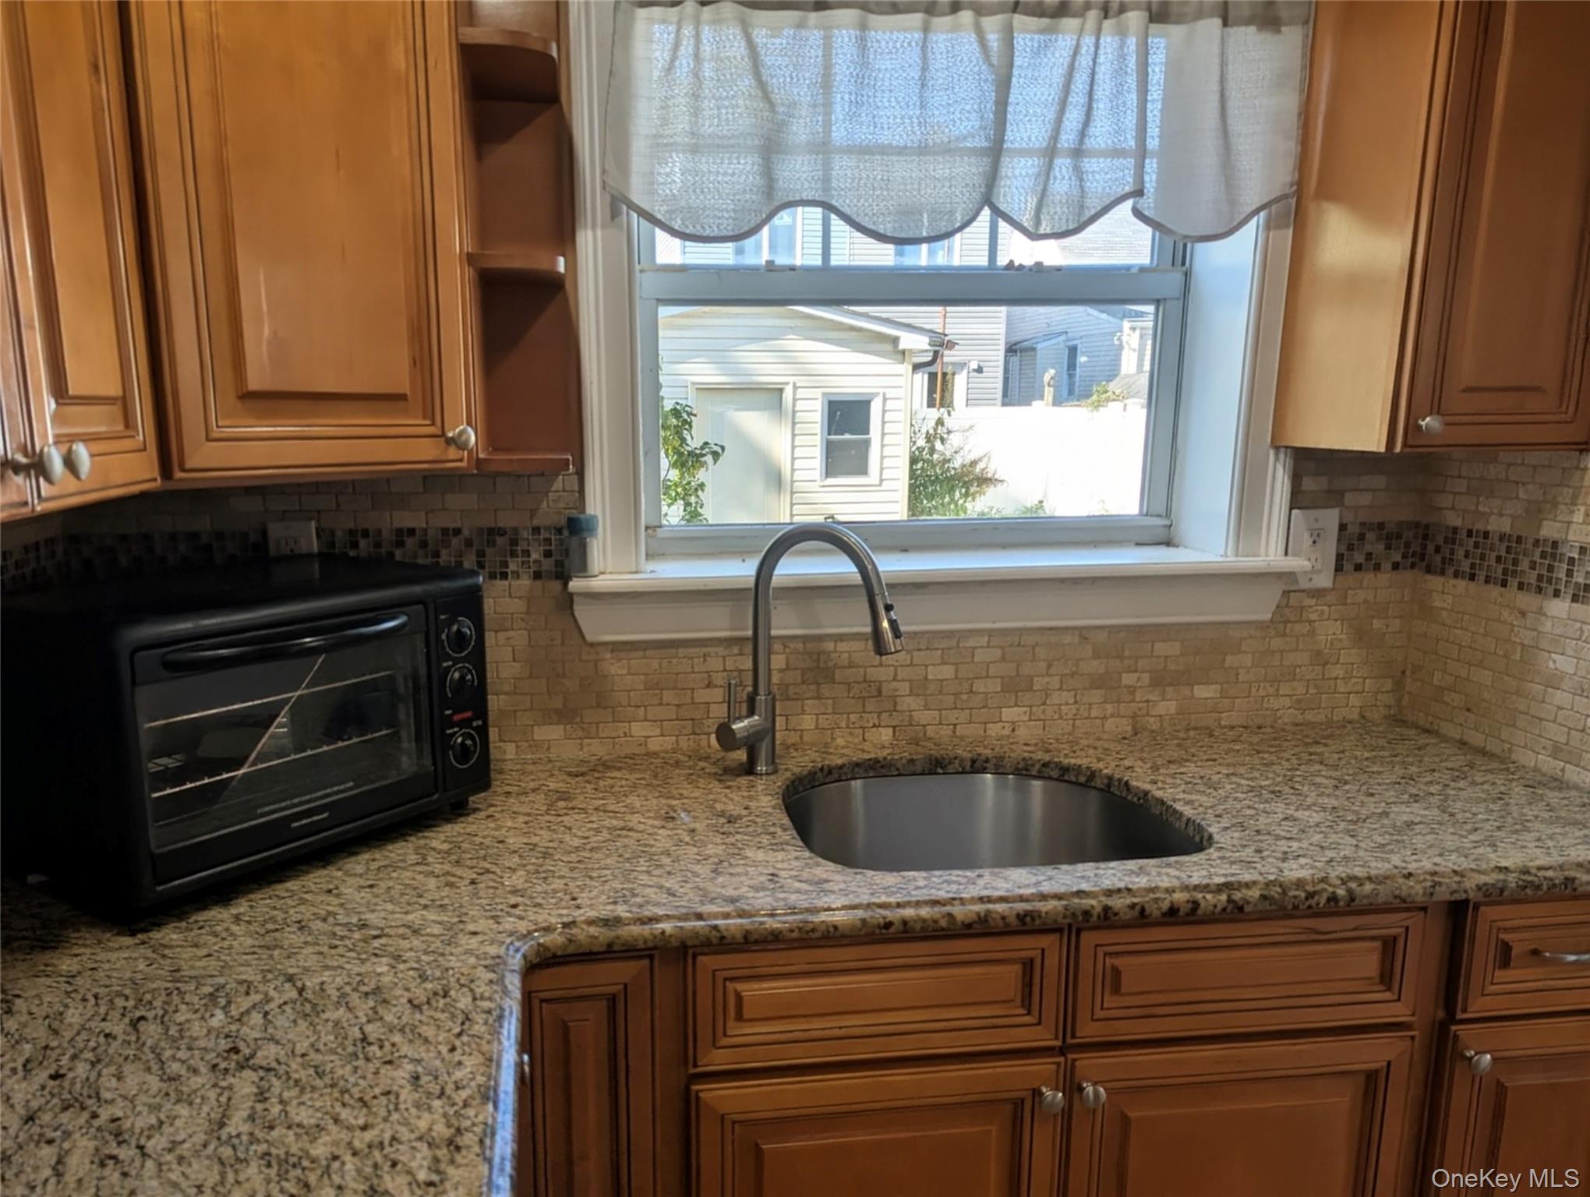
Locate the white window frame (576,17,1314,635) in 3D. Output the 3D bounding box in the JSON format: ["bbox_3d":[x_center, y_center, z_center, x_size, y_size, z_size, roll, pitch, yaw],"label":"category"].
[{"bbox_3d":[0.228,-0.490,1.731,1.172,1.087,0.202,-2,10,-5],"label":"white window frame"}]

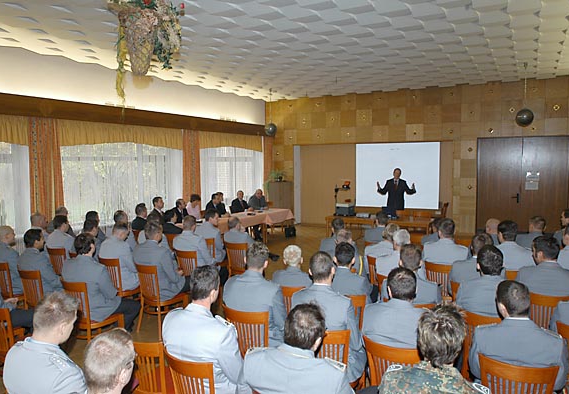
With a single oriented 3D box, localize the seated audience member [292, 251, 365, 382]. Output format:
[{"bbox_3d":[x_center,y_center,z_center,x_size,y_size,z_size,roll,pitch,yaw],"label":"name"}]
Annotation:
[{"bbox_3d":[0.391,1.078,3.370,0.540,1.350,0.800,2,6,27],"label":"seated audience member"}]

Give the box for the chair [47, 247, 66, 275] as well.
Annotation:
[{"bbox_3d":[-3.098,1.116,5.955,0.450,0.870,0.500,2,6,29],"label":"chair"}]

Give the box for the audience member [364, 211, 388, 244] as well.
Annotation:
[{"bbox_3d":[1.451,0.836,6.003,0.520,1.300,0.820,1,5,20],"label":"audience member"}]

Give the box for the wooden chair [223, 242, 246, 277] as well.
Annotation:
[{"bbox_3d":[-0.553,1.068,5.906,0.440,0.880,0.520,3,5,35],"label":"wooden chair"}]

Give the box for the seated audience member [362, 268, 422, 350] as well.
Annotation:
[{"bbox_3d":[0.840,1.082,2.899,0.520,1.290,0.820,1,5,22],"label":"seated audience member"}]

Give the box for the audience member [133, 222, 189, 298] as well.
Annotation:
[{"bbox_3d":[-1.383,0.924,4.980,0.540,1.320,0.820,3,6,40],"label":"audience member"}]

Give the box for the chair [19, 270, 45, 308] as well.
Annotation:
[{"bbox_3d":[-2.534,1.191,4.473,0.440,0.880,0.520,3,5,35],"label":"chair"}]

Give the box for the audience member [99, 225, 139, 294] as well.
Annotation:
[{"bbox_3d":[-1.925,0.945,5.333,0.540,1.300,0.800,2,6,29],"label":"audience member"}]

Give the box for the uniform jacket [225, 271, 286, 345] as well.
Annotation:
[{"bbox_3d":[-0.244,0.966,3.480,0.520,0.740,0.430,2,6,28],"label":"uniform jacket"}]

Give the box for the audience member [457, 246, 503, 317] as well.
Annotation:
[{"bbox_3d":[1.743,1.068,3.467,0.530,1.380,0.800,3,6,31],"label":"audience member"}]

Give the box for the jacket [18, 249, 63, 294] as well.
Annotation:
[{"bbox_3d":[-2.716,0.889,4.749,0.510,0.700,0.430,3,6,31],"label":"jacket"}]

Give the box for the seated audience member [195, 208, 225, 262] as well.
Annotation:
[{"bbox_3d":[-0.955,0.818,6.461,0.520,1.300,0.820,3,6,41],"label":"seated audience member"}]

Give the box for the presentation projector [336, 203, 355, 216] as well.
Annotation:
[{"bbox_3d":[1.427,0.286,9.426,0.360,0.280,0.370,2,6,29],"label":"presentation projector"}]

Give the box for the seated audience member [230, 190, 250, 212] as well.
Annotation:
[{"bbox_3d":[-1.005,0.495,10.274,0.800,1.280,0.520,3,7,35],"label":"seated audience member"}]

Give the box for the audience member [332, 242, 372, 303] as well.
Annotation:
[{"bbox_3d":[0.604,1.018,3.762,0.520,1.290,0.820,1,5,22],"label":"audience member"}]

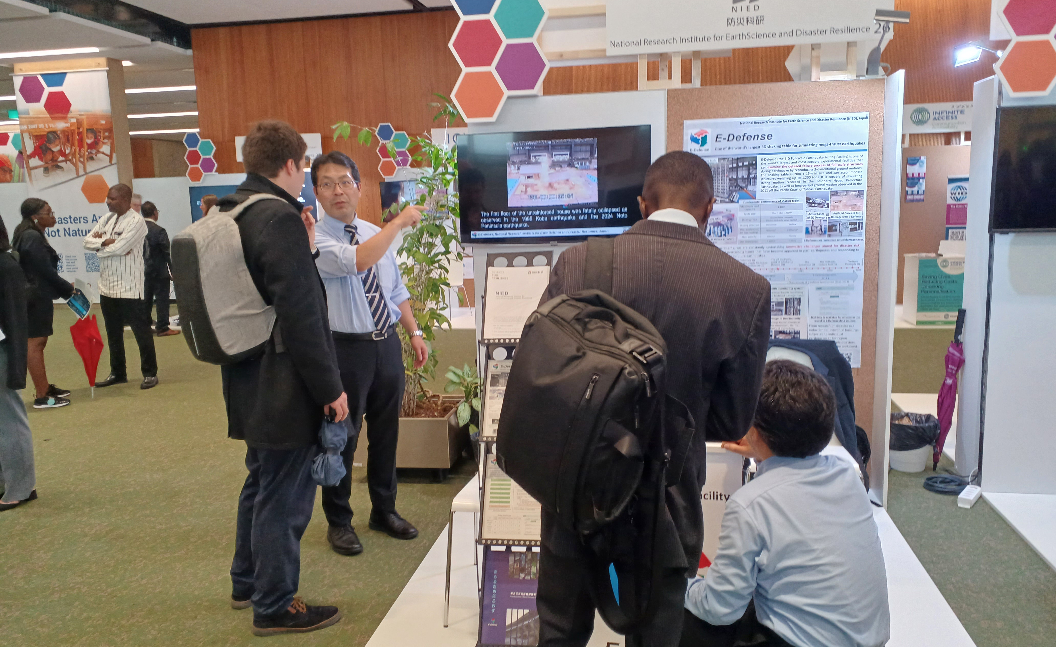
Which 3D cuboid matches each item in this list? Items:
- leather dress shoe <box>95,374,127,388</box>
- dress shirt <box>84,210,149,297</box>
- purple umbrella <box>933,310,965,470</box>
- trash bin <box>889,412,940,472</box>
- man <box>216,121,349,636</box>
[{"bbox_3d":[-3.621,0.472,7.146,0.295,0.110,0.110,-6,10,-27],"label":"leather dress shoe"},{"bbox_3d":[-3.423,-0.575,6.827,0.500,0.750,0.360,2,10,24],"label":"dress shirt"},{"bbox_3d":[2.219,0.356,4.350,0.100,0.867,0.100,8,5,9],"label":"purple umbrella"},{"bbox_3d":[2.067,0.637,4.441,0.285,0.280,0.285,0,9,10],"label":"trash bin"},{"bbox_3d":[-0.910,0.197,2.970,0.470,1.785,0.520,-6,10,-25],"label":"man"}]

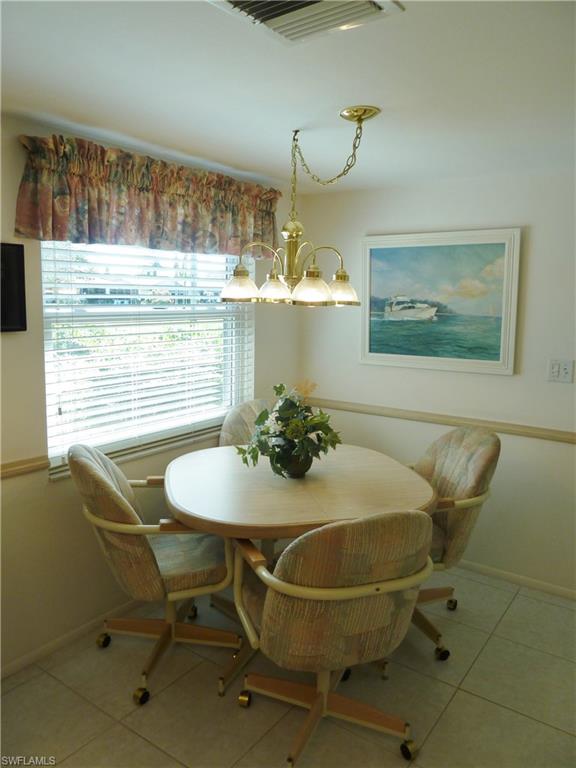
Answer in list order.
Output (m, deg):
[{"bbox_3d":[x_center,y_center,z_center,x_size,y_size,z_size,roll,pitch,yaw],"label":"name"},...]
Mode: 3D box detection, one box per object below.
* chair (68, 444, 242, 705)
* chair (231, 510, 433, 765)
[{"bbox_3d":[-0.529,0.693,2.270,0.650,0.920,0.590,-1,9,-8],"label":"chair"},{"bbox_3d":[0.150,0.766,1.818,0.580,0.920,0.630,-3,9,-20],"label":"chair"}]

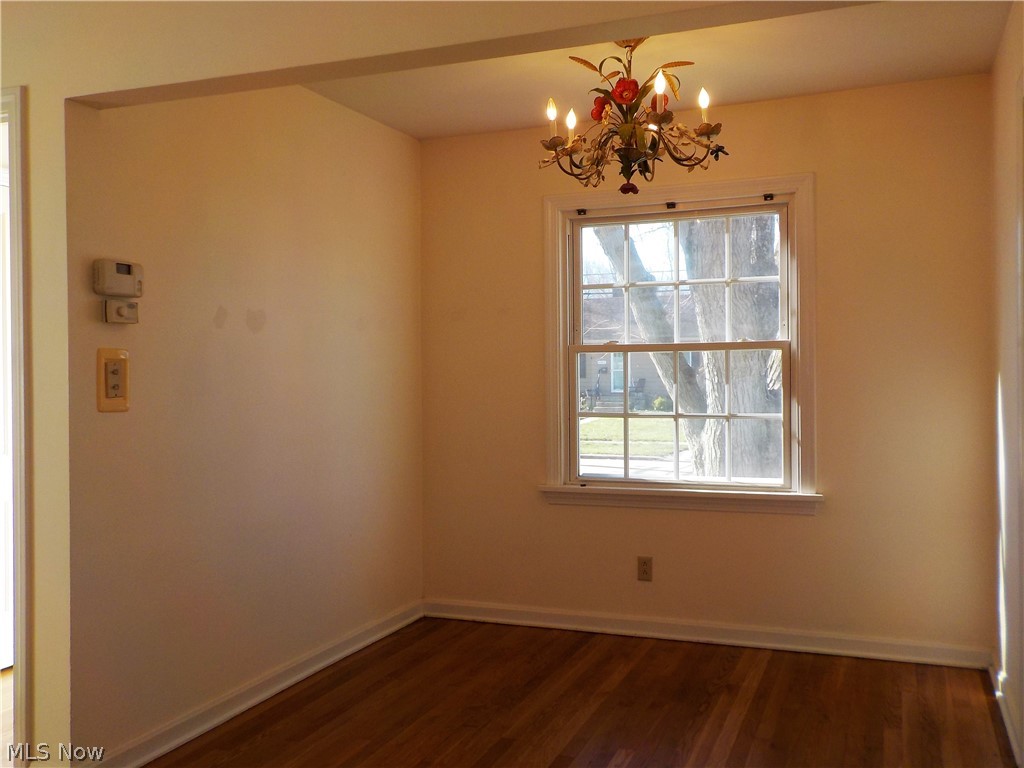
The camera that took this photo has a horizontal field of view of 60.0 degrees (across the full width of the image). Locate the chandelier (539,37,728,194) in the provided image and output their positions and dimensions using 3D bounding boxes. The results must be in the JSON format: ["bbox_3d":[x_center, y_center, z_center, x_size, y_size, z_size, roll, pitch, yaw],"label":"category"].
[{"bbox_3d":[0.429,-0.963,3.152,0.660,0.565,0.660,0,0,20],"label":"chandelier"}]

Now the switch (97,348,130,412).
[{"bbox_3d":[-1.233,-0.010,2.752,0.018,0.192,0.113,0,0,24],"label":"switch"}]

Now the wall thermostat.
[{"bbox_3d":[-1.220,-0.325,2.759,0.040,0.104,0.158,0,0,24],"label":"wall thermostat"}]

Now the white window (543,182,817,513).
[{"bbox_3d":[0.742,-0.165,4.097,1.285,1.490,0.120,0,0,20],"label":"white window"}]

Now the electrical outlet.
[{"bbox_3d":[0.622,0.864,4.143,0.070,0.114,0.009,0,0,20],"label":"electrical outlet"}]

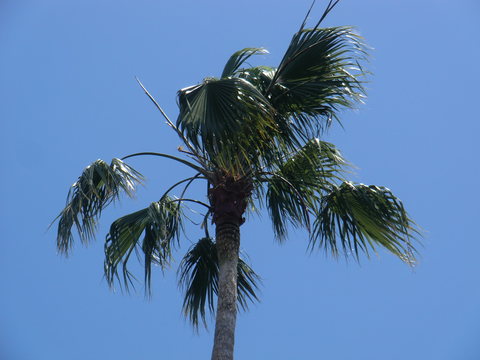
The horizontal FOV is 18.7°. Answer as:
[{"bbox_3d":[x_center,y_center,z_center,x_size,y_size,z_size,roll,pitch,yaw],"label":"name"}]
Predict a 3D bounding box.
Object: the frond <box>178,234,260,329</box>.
[{"bbox_3d":[-0.231,1.155,16.400,0.920,0.880,0.550,2,-28,1],"label":"frond"}]

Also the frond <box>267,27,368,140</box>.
[{"bbox_3d":[0.879,-1.103,16.300,1.120,1.100,0.650,2,-28,1],"label":"frond"}]

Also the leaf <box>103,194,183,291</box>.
[{"bbox_3d":[-1.054,0.693,15.900,0.850,0.890,0.600,2,-28,1],"label":"leaf"}]

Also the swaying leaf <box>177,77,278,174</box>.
[{"bbox_3d":[-0.134,-0.584,15.600,1.090,0.840,0.650,2,-28,1],"label":"swaying leaf"}]

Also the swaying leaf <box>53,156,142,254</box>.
[{"bbox_3d":[-1.544,0.291,16.000,0.990,0.880,0.600,2,-28,1],"label":"swaying leaf"}]

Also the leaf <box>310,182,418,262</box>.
[{"bbox_3d":[1.360,0.475,15.900,1.180,0.670,0.650,2,-28,1],"label":"leaf"}]

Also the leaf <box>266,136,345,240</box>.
[{"bbox_3d":[0.720,0.104,16.000,0.900,0.920,0.650,2,-28,1],"label":"leaf"}]

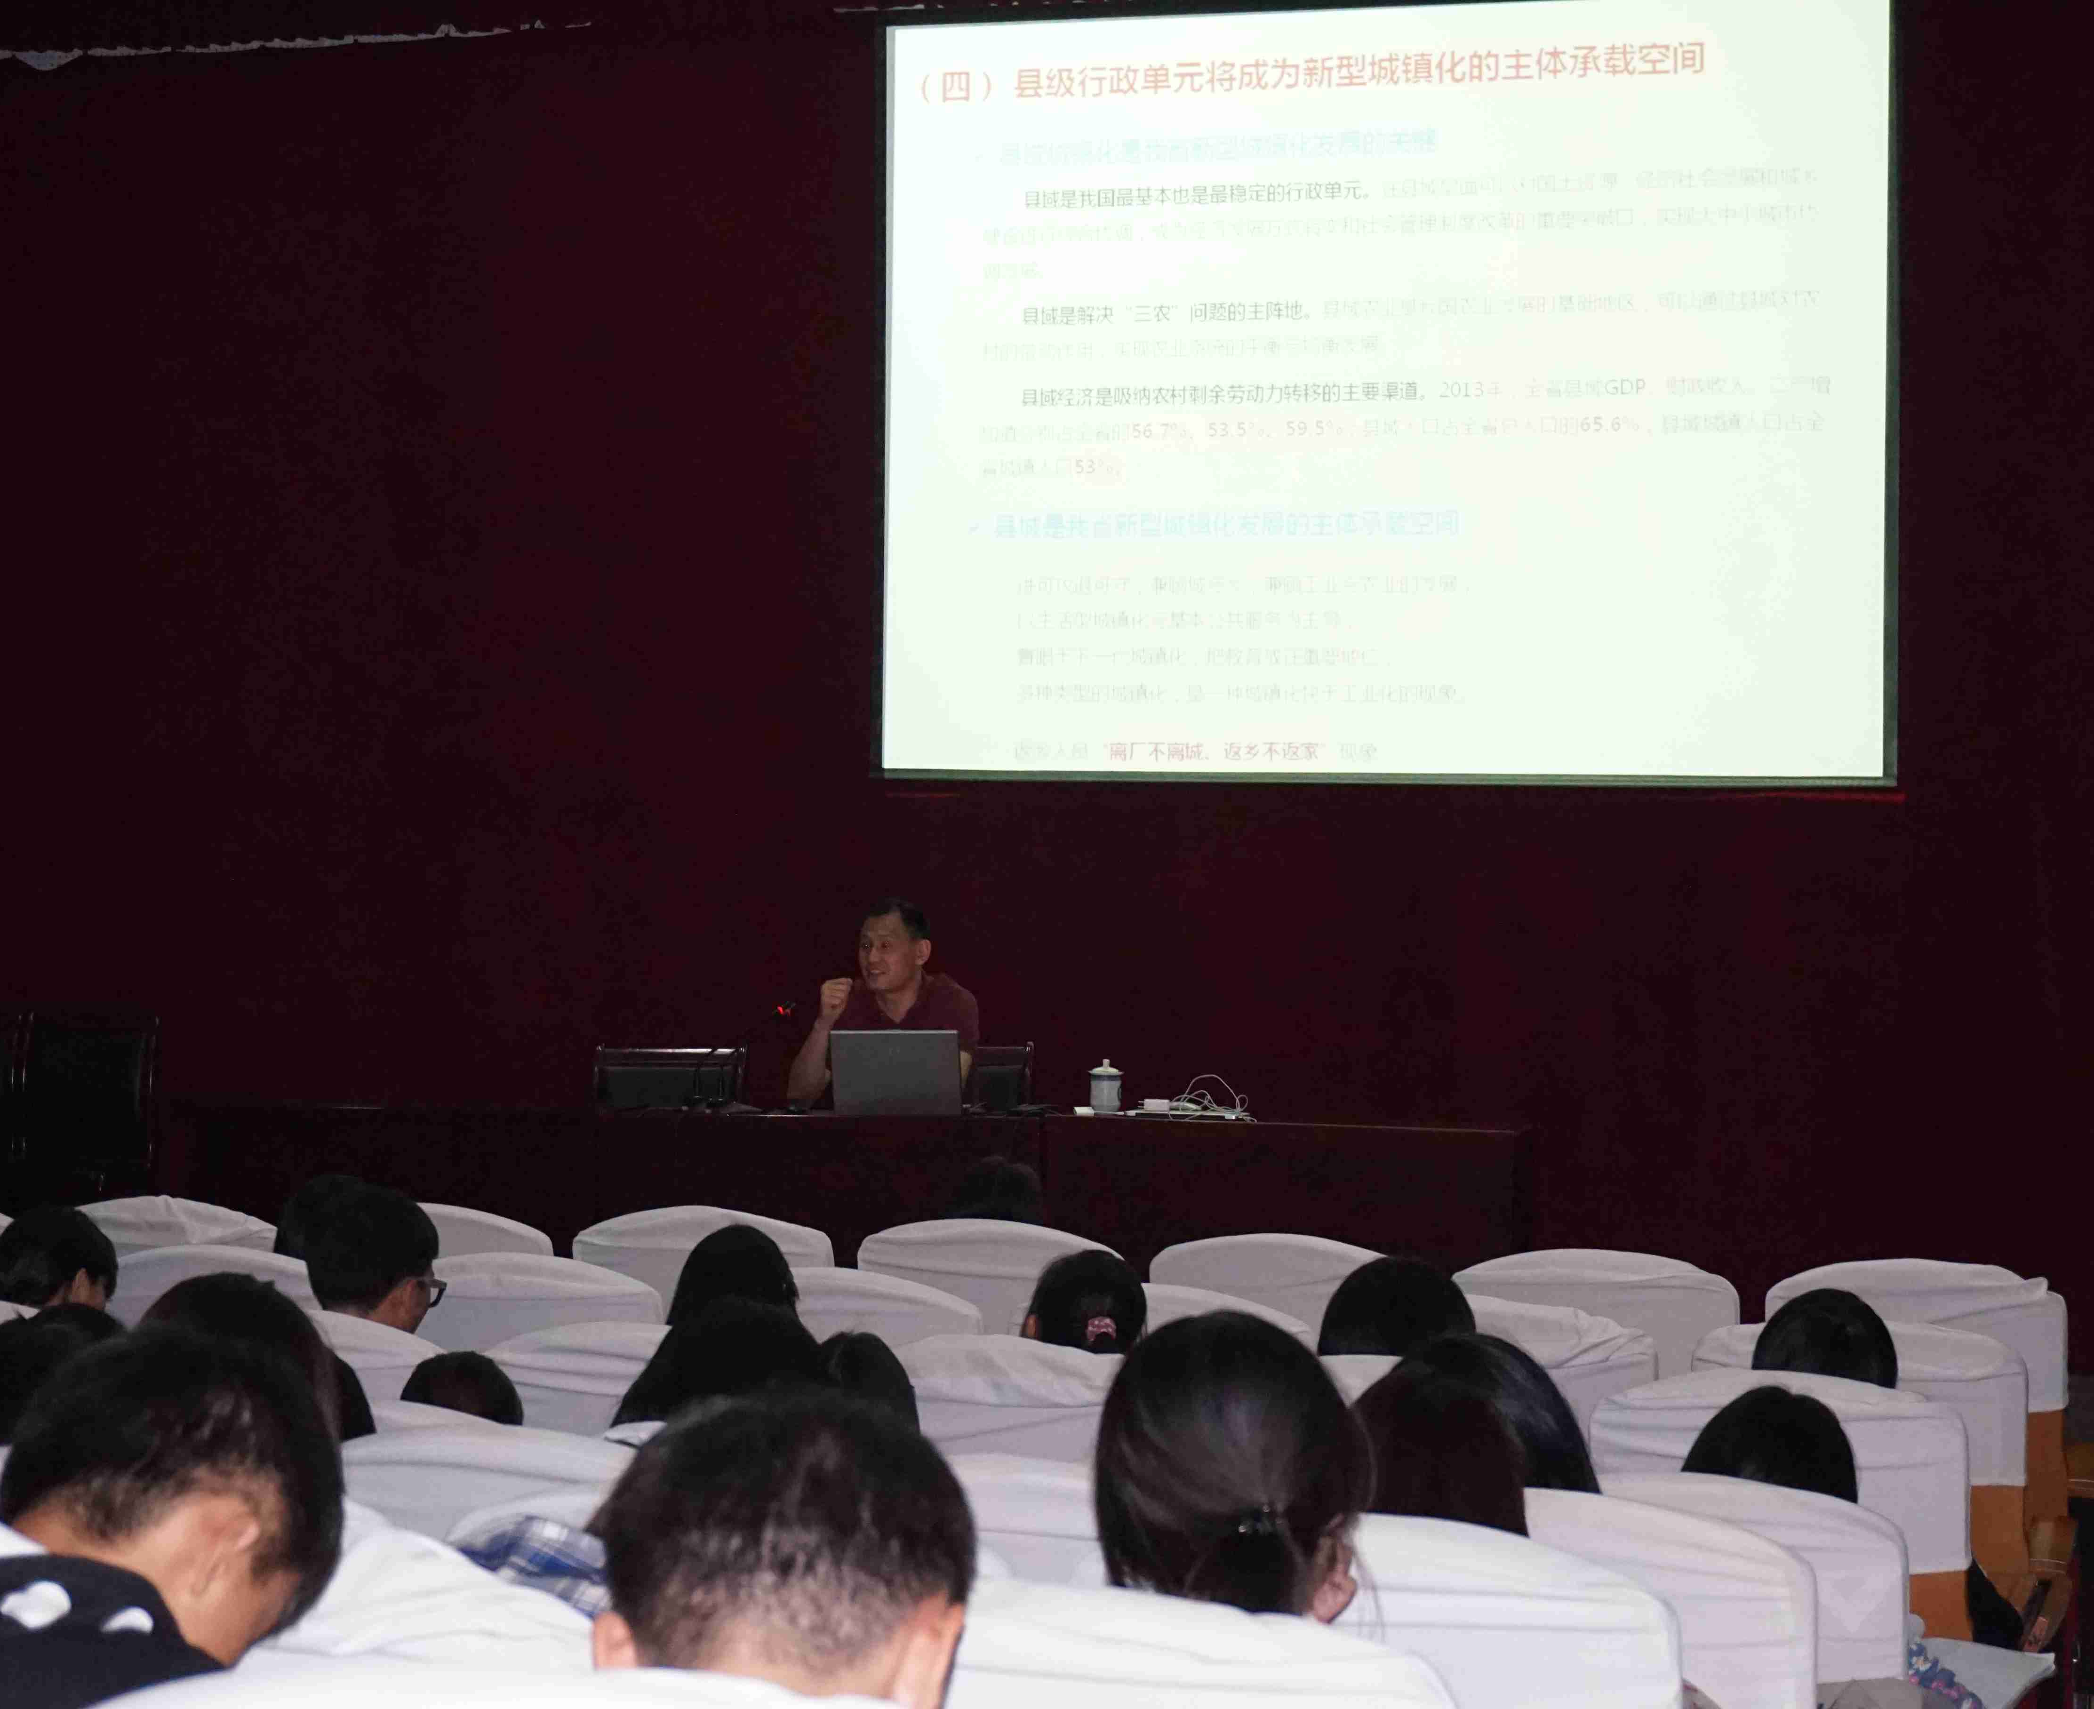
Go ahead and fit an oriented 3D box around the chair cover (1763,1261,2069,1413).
[{"bbox_3d":[1.616,0.898,8.100,0.545,0.270,0.170,0,1,17],"label":"chair cover"}]

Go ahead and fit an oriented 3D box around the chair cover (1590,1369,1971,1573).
[{"bbox_3d":[1.116,0.936,6.600,0.550,0.285,0.170,0,1,17],"label":"chair cover"}]

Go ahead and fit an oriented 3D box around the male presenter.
[{"bbox_3d":[-0.381,0.769,11.690,0.520,1.290,0.700,0,1,20],"label":"male presenter"}]

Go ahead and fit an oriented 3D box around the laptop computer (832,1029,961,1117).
[{"bbox_3d":[-0.346,0.558,11.199,0.345,0.225,0.310,0,1,14],"label":"laptop computer"}]

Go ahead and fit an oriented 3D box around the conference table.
[{"bbox_3d":[-0.543,1.047,11.343,3.600,0.755,0.420,0,1,14],"label":"conference table"}]

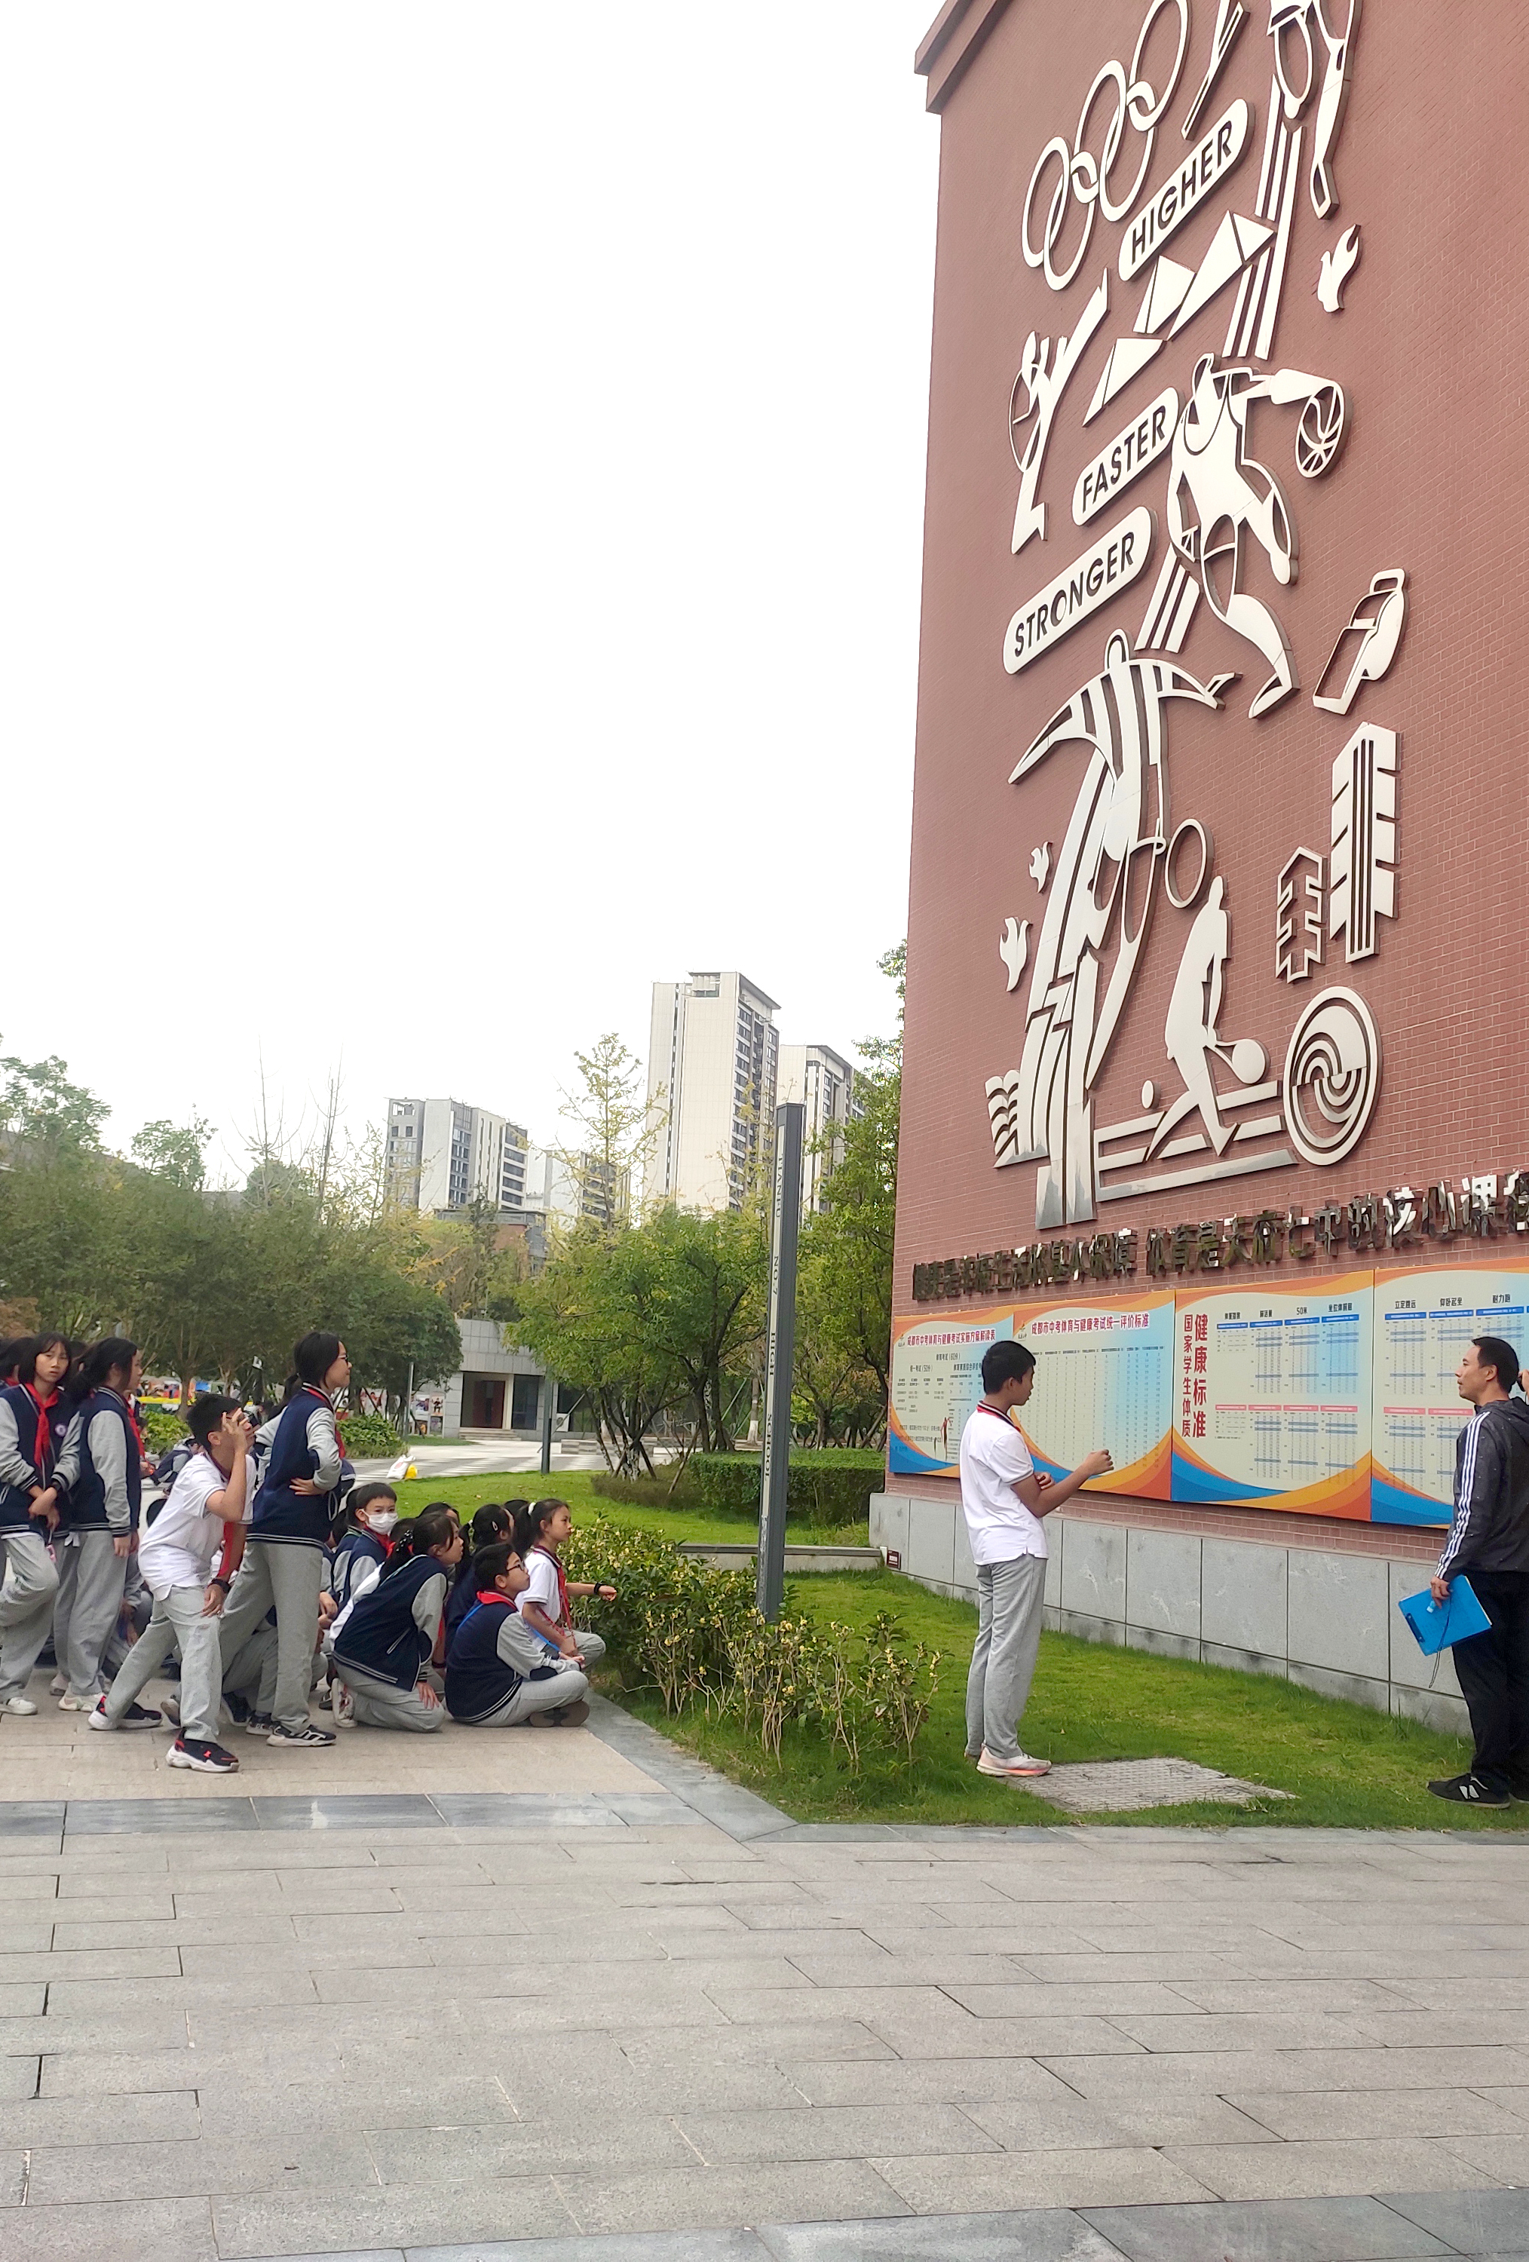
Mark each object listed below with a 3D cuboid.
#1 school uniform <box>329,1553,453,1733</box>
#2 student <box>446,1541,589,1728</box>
[{"bbox_3d":[-1.603,2.203,9.422,0.540,0.720,0.460,4,-8,-7],"label":"school uniform"},{"bbox_3d":[-1.102,2.245,9.698,0.580,0.771,0.580,5,-8,-12],"label":"student"}]

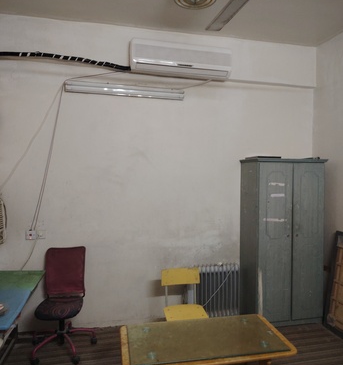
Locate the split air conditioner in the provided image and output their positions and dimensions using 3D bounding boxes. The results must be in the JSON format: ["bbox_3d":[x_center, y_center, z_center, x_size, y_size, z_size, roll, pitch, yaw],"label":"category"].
[{"bbox_3d":[0.104,-1.260,3.345,1.040,0.324,0.215,1,0,-12],"label":"split air conditioner"}]

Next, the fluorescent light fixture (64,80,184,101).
[{"bbox_3d":[-0.471,-0.958,3.337,1.230,0.110,0.075,1,0,-12],"label":"fluorescent light fixture"}]

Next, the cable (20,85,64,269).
[{"bbox_3d":[-1.290,-0.073,3.182,0.387,1.855,0.040,1,0,-12],"label":"cable"}]

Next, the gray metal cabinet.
[{"bbox_3d":[1.268,0.648,3.589,0.830,1.795,0.440,1,0,-12],"label":"gray metal cabinet"}]

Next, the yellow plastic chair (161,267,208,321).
[{"bbox_3d":[0.134,1.146,2.671,0.395,0.765,0.450,1,0,-12],"label":"yellow plastic chair"}]

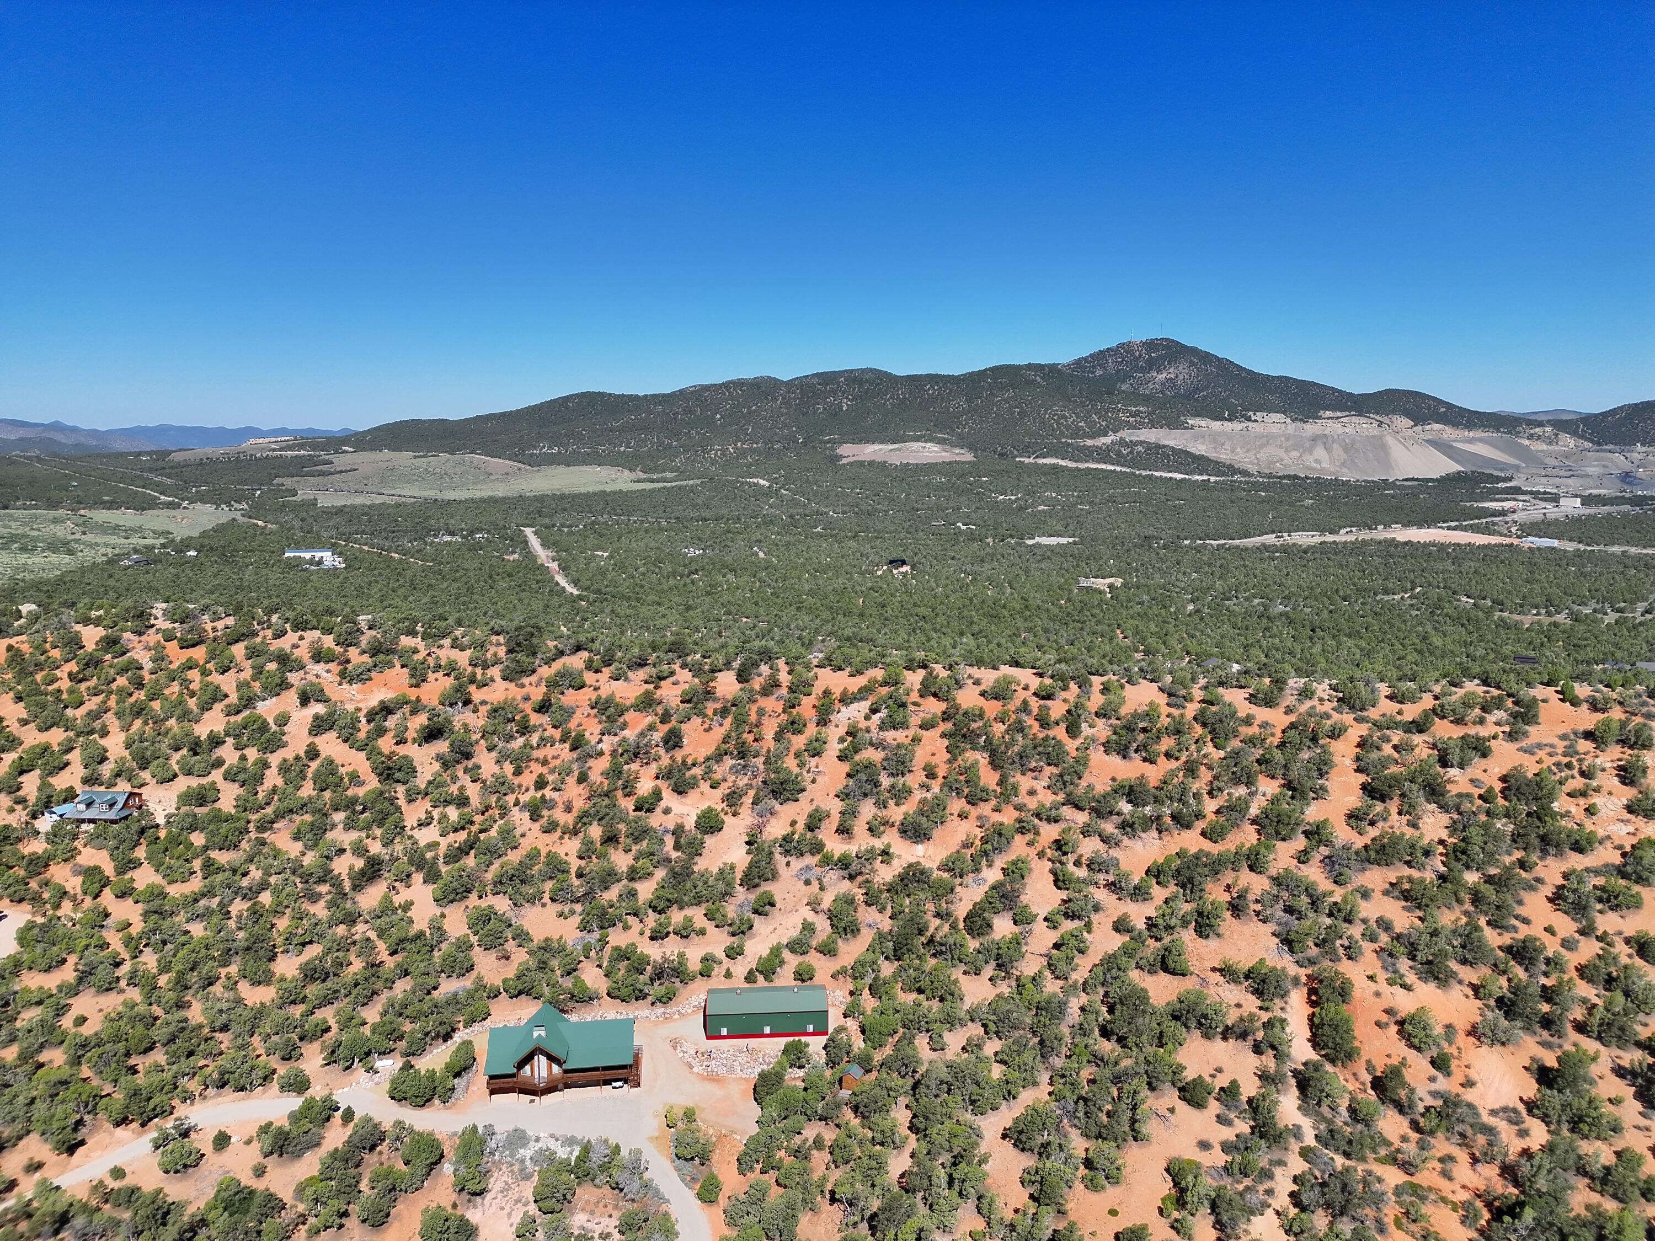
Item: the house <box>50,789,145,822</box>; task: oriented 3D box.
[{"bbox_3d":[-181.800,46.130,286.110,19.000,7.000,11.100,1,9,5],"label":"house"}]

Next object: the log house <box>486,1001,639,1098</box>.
[{"bbox_3d":[-39.040,64.320,171.580,22.390,9.650,12.940,-1,9,-8],"label":"log house"}]

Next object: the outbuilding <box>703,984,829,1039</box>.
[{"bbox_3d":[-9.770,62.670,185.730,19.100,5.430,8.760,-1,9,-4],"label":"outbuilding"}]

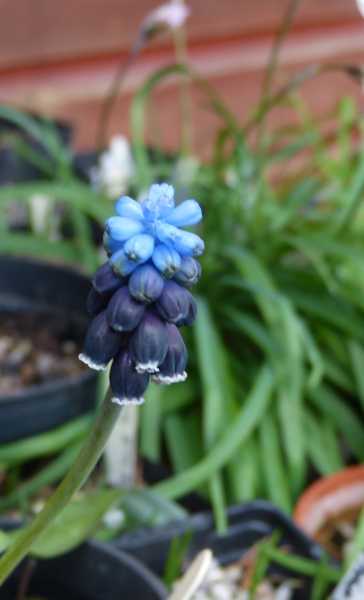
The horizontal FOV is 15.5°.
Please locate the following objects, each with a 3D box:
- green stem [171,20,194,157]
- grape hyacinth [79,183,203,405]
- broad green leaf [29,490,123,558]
[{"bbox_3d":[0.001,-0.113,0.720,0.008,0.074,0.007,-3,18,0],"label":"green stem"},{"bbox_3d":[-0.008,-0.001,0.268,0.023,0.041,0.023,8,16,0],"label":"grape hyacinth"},{"bbox_3d":[-0.032,0.068,0.410,0.031,0.016,0.018,6,20,0],"label":"broad green leaf"}]

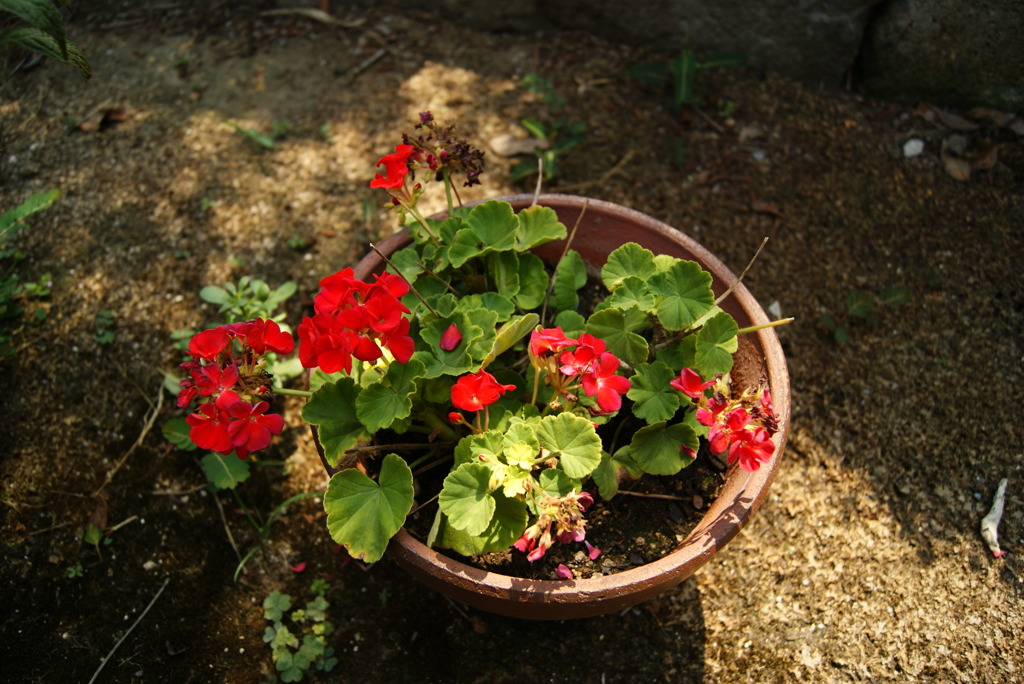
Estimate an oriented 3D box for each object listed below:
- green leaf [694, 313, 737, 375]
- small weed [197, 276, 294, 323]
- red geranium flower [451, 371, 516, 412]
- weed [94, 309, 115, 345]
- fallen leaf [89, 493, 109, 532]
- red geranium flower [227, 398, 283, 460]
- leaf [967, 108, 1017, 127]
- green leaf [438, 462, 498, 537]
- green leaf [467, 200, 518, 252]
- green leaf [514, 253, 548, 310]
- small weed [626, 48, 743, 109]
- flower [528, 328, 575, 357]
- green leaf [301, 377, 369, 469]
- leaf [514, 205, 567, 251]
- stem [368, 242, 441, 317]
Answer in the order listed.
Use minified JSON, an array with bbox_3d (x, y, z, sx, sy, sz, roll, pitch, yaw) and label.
[{"bbox_3d":[0.157,0.001,0.593,0.043,0.012,0.047,18,62,-21],"label":"green leaf"},{"bbox_3d":[-0.258,-0.036,0.750,0.090,0.042,0.058,3,53,0],"label":"small weed"},{"bbox_3d":[-0.021,0.035,0.548,0.042,0.027,0.026,4,22,7],"label":"red geranium flower"},{"bbox_3d":[-0.458,-0.018,0.864,0.022,0.017,0.039,4,53,0],"label":"weed"},{"bbox_3d":[-0.376,0.155,0.698,0.011,0.007,0.035,6,52,3],"label":"fallen leaf"},{"bbox_3d":[-0.189,0.064,0.568,0.041,0.041,0.019,-1,15,-6],"label":"red geranium flower"},{"bbox_3d":[0.607,-0.286,0.974,0.063,0.013,0.026,2,53,0],"label":"leaf"},{"bbox_3d":[-0.027,0.096,0.473,0.037,0.012,0.043,-25,68,7],"label":"green leaf"},{"bbox_3d":[-0.018,-0.103,0.692,0.055,0.040,0.036,4,53,0],"label":"green leaf"},{"bbox_3d":[0.015,-0.051,0.641,0.031,0.049,0.012,2,22,0],"label":"green leaf"},{"bbox_3d":[0.227,-0.339,0.995,0.145,0.040,0.080,3,53,0],"label":"small weed"},{"bbox_3d":[0.029,0.000,0.554,0.033,0.019,0.021,2,53,0],"label":"flower"},{"bbox_3d":[-0.131,0.060,0.565,0.044,0.019,0.059,1,81,20],"label":"green leaf"},{"bbox_3d":[0.026,-0.104,0.700,0.050,0.035,0.036,-9,54,-9],"label":"leaf"},{"bbox_3d":[-0.092,-0.053,0.659,0.005,0.005,0.084,-44,95,-2],"label":"stem"}]

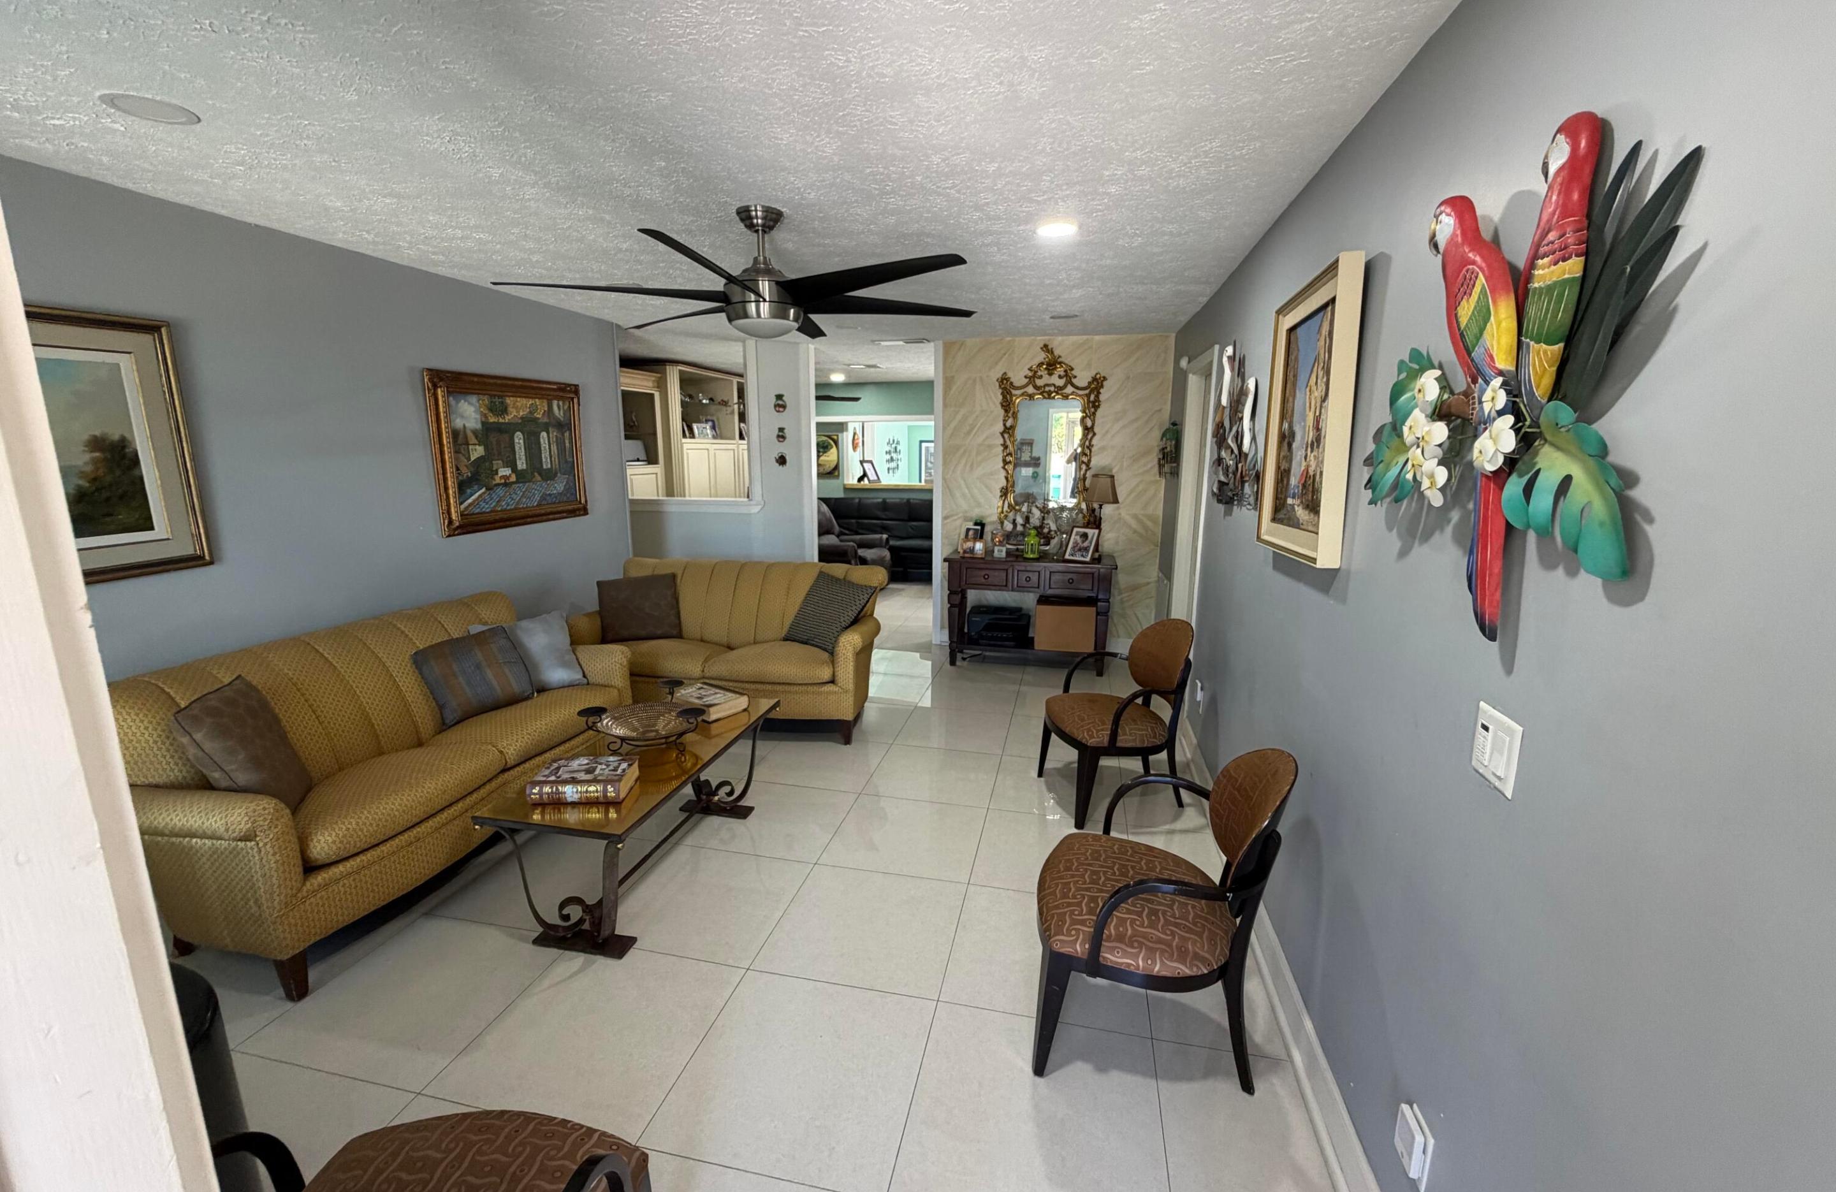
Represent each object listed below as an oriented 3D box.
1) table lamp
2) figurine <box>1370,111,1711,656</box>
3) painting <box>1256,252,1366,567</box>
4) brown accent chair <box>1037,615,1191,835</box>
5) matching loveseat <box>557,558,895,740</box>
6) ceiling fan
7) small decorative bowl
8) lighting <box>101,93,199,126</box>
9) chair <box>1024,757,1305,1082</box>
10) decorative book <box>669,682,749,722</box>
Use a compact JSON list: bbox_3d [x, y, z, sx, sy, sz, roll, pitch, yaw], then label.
[{"bbox_3d":[1.284,-0.545,5.209,0.224,0.617,0.224,3,12,12],"label":"table lamp"},{"bbox_3d":[0.876,-0.292,1.196,0.133,0.684,0.792,3,12,12],"label":"figurine"},{"bbox_3d":[1.118,-0.499,2.155,0.058,0.759,0.653,1,11,13],"label":"painting"},{"bbox_3d":[0.884,0.513,3.366,0.600,0.865,0.580,-2,12,-11],"label":"brown accent chair"},{"bbox_3d":[-1.082,0.292,4.420,1.760,0.840,0.820,2,12,7],"label":"matching loveseat"},{"bbox_3d":[-0.570,-1.163,2.711,1.670,0.455,1.760,3,12,12],"label":"ceiling fan"},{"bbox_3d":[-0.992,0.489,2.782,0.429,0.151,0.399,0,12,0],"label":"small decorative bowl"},{"bbox_3d":[-1.946,-1.224,1.887,0.188,0.018,0.188,3,12,12],"label":"lighting"},{"bbox_3d":[0.626,0.799,2.016,0.587,0.859,0.605,4,12,15],"label":"chair"},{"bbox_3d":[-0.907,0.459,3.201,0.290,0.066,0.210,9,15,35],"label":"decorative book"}]

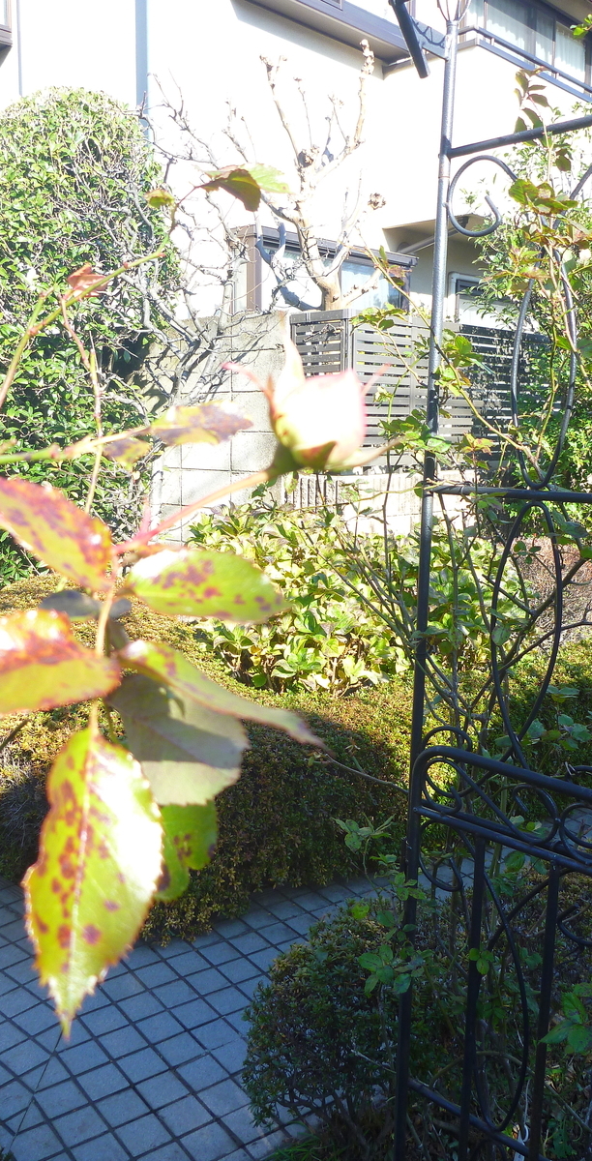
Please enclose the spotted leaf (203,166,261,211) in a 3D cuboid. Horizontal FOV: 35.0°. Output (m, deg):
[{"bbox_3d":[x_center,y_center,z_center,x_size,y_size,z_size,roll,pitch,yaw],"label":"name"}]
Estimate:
[{"bbox_3d":[-0.040,-0.242,0.580,0.038,0.028,0.028,1,9,-6],"label":"spotted leaf"}]

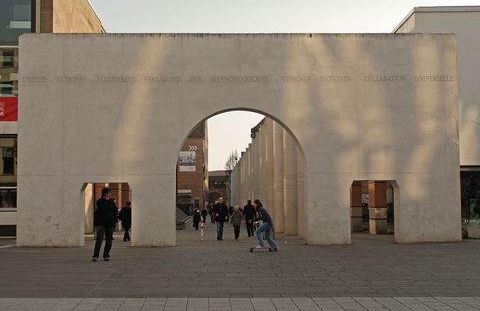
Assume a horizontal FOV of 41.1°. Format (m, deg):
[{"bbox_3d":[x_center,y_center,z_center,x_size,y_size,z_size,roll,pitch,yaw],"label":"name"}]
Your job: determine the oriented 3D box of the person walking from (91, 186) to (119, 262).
[{"bbox_3d":[-3.322,1.702,15.800,0.640,1.800,0.460,0,-5,-11],"label":"person walking"}]

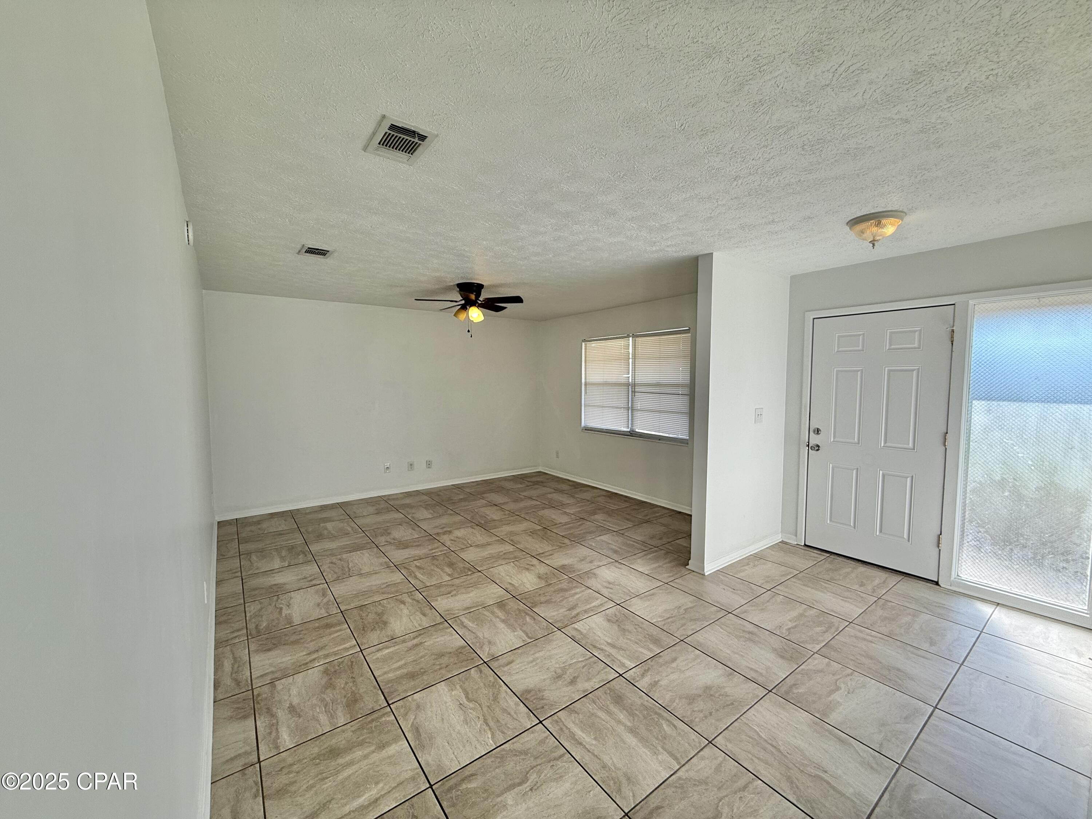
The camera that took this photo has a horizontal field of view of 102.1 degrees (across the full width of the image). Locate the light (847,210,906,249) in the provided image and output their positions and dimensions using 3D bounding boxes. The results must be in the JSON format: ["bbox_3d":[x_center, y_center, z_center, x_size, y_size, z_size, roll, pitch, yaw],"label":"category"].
[{"bbox_3d":[1.864,-0.999,2.505,0.275,0.165,0.275,-3,5,-36],"label":"light"}]

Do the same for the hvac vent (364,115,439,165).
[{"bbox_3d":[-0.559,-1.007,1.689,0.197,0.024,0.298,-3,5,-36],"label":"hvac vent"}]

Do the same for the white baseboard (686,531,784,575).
[{"bbox_3d":[1.672,1.205,3.841,1.210,0.080,0.170,-3,5,-36],"label":"white baseboard"}]

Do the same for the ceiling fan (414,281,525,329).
[{"bbox_3d":[-0.733,-0.973,4.307,1.050,0.480,1.050,-1,4,-7],"label":"ceiling fan"}]

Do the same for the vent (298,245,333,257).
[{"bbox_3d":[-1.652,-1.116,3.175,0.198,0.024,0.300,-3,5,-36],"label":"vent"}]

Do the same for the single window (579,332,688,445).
[{"bbox_3d":[1.068,-0.290,5.603,0.100,1.310,1.790,-3,5,-36],"label":"single window"}]

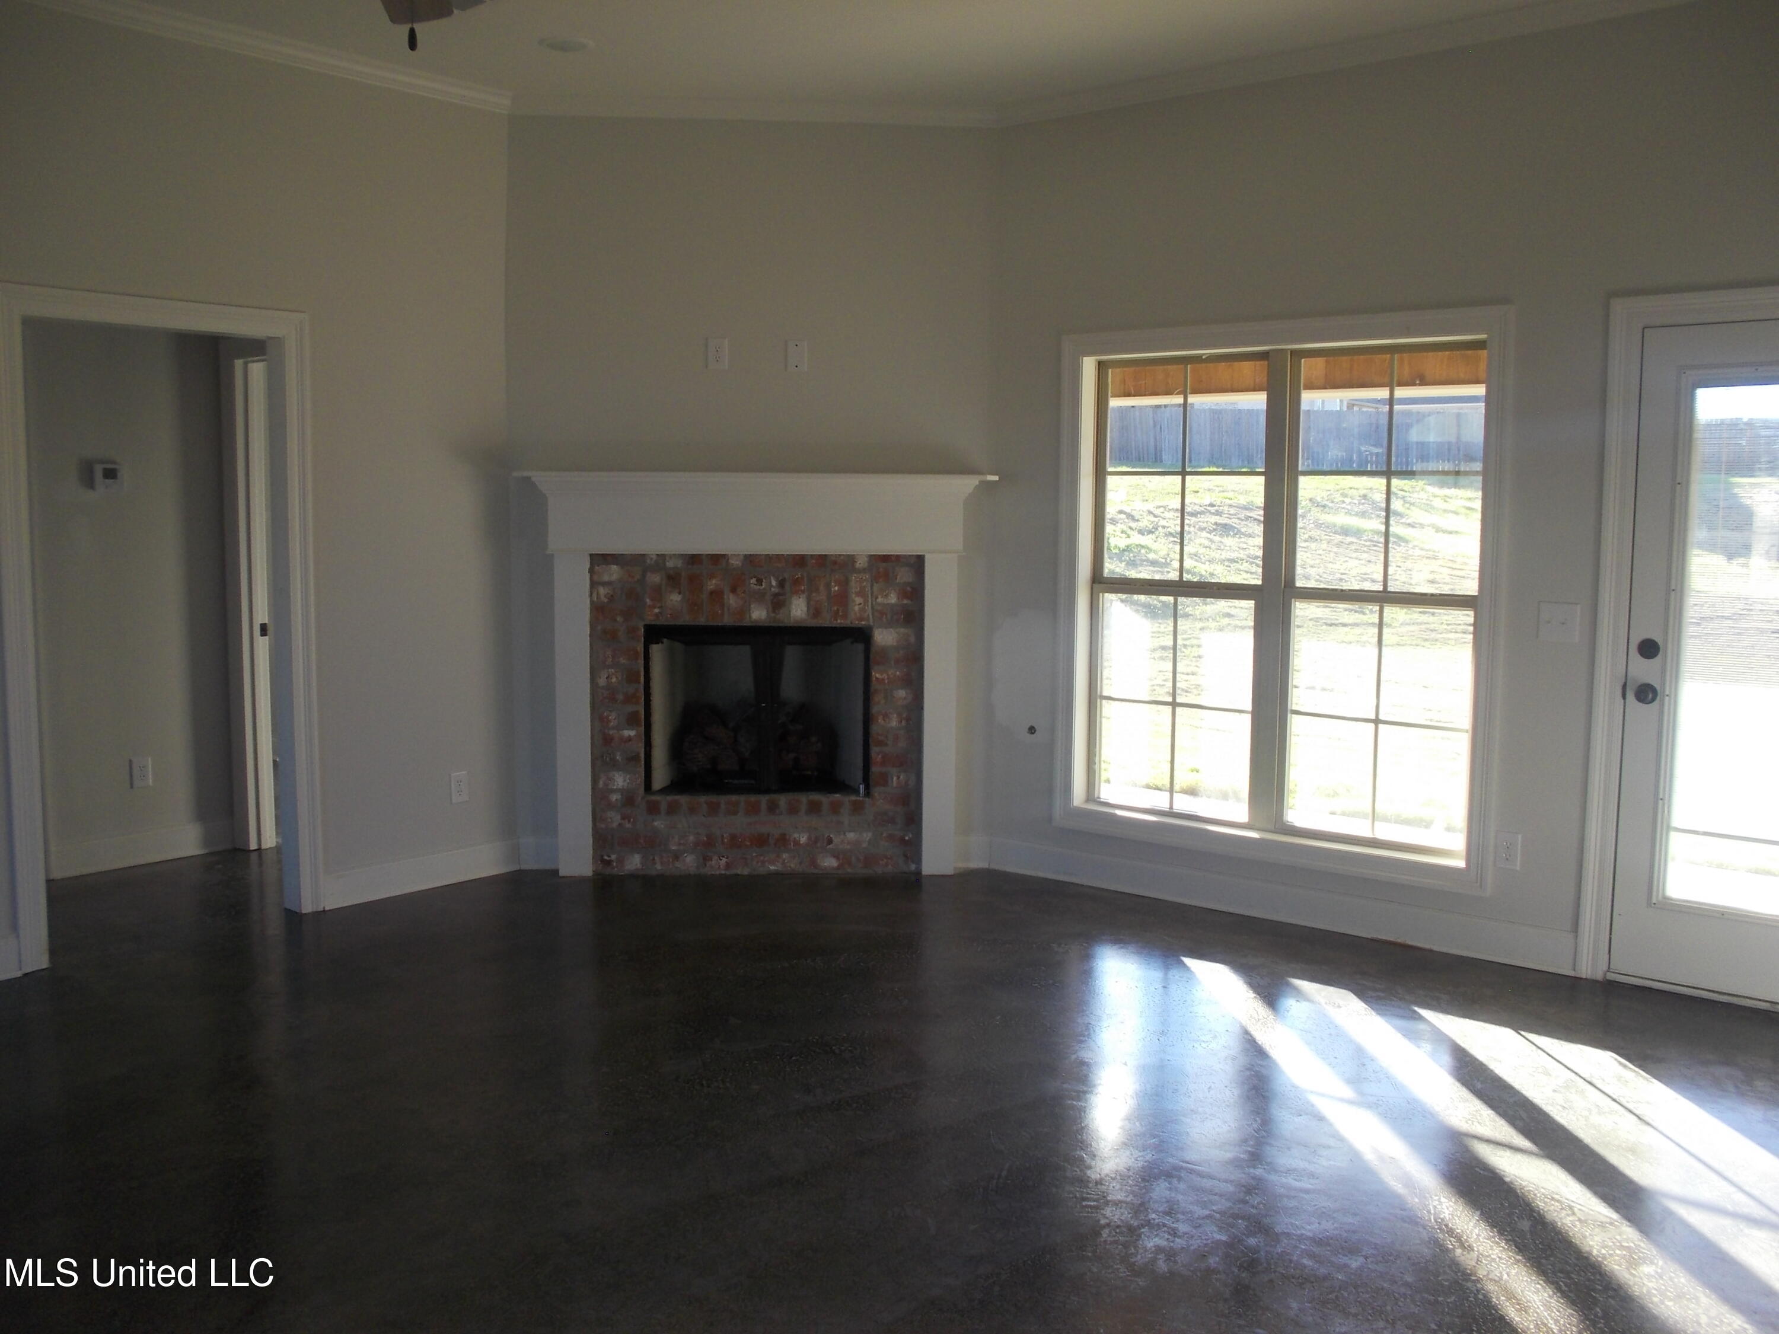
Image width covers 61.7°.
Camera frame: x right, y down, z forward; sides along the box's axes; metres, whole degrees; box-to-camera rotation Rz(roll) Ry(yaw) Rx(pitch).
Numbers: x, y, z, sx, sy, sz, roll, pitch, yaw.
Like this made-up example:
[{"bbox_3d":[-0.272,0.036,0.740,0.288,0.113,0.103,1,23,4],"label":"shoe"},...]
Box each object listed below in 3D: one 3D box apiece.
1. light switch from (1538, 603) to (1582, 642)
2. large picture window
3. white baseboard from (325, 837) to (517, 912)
[{"bbox_3d":[2.120,-0.141,4.729,0.121,0.119,0.018,5,7,39],"label":"light switch"},{"bbox_3d":[1.401,-0.265,5.464,1.530,1.760,0.120,5,7,39],"label":"large picture window"},{"bbox_3d":[-1.792,0.802,5.801,0.016,0.132,0.873,5,7,39],"label":"white baseboard"}]

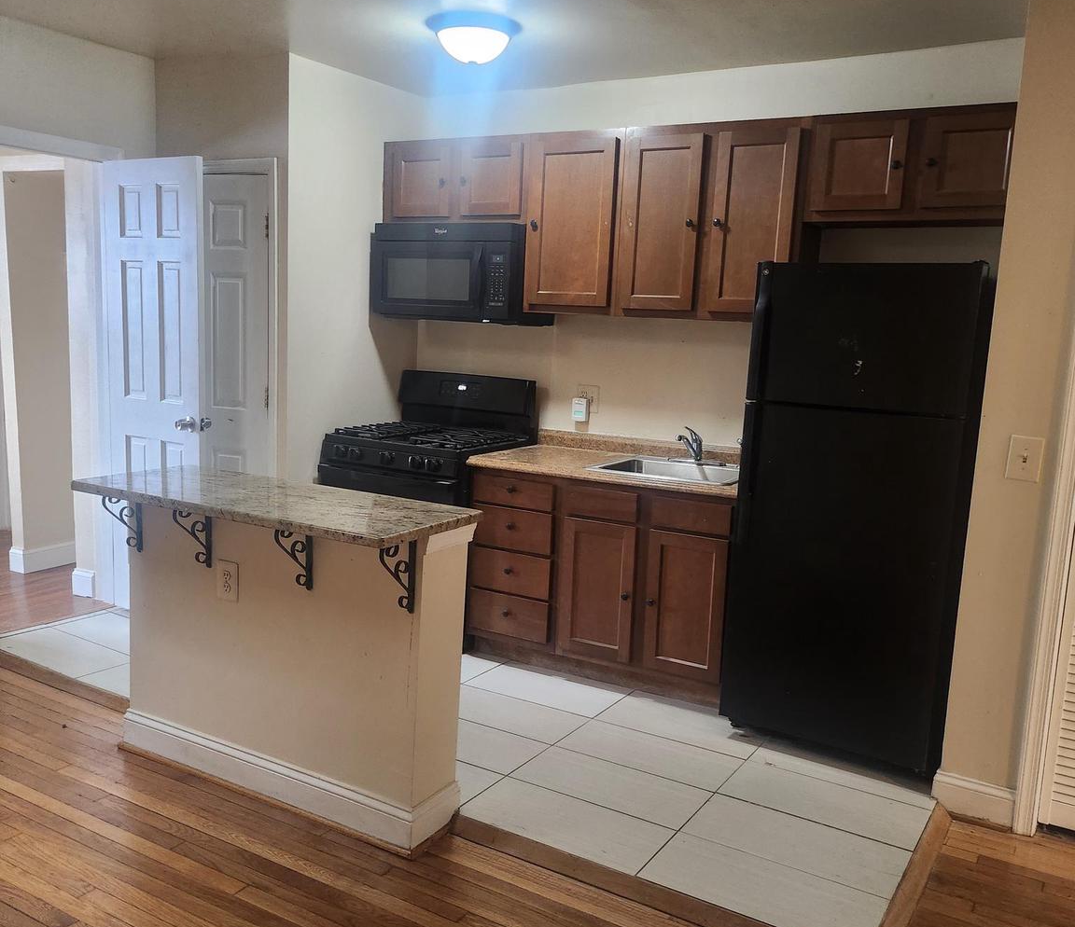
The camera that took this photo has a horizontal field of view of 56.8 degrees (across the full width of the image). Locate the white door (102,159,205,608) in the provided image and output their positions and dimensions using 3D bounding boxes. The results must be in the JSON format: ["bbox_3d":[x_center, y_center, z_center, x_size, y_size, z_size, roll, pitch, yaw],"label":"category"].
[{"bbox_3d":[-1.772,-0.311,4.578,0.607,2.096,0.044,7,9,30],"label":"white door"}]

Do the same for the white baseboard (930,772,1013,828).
[{"bbox_3d":[1.385,1.064,3.167,0.236,0.126,0.025,7,9,30],"label":"white baseboard"}]

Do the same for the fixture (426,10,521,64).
[{"bbox_3d":[-0.244,-1.578,3.736,0.355,0.143,0.355,3,8,0],"label":"fixture"}]

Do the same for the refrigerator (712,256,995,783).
[{"bbox_3d":[1.191,0.168,3.656,0.725,1.721,0.730,7,9,30],"label":"refrigerator"}]

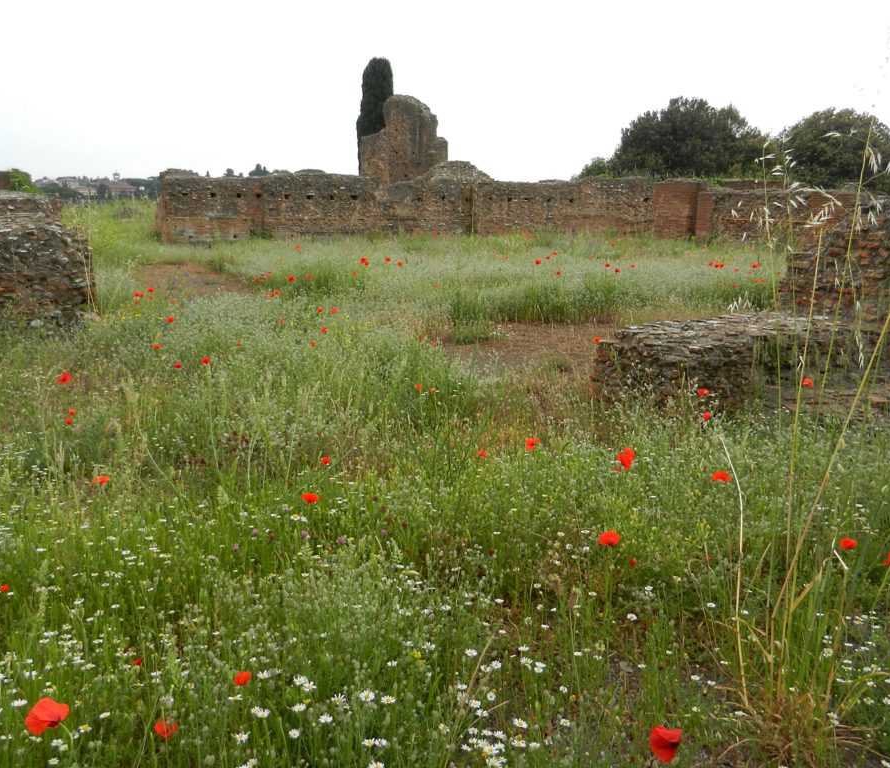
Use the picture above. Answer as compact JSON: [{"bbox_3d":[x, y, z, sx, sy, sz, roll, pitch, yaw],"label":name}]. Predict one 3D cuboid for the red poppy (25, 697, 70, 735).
[{"bbox_3d":[-0.806,0.672,1.500,0.070,0.057,0.080,-10,17,-36],"label":"red poppy"}]

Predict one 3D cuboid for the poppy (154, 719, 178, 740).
[{"bbox_3d":[-0.621,0.771,1.650,0.055,0.040,0.050,0,14,0],"label":"poppy"}]

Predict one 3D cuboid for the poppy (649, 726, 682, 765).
[{"bbox_3d":[0.453,0.741,1.520,0.060,0.064,0.060,-10,17,-36],"label":"poppy"}]

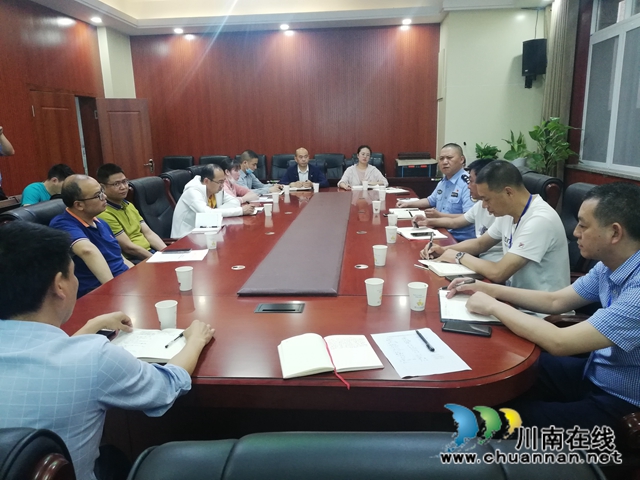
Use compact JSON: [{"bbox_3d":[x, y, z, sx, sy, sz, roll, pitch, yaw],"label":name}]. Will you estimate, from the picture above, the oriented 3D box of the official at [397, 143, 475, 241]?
[{"bbox_3d":[1.069,-0.189,4.349,0.780,1.270,0.570,-10,15,-35],"label":"official"}]

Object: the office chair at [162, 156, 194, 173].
[{"bbox_3d":[-2.265,-0.841,8.163,0.580,1.030,0.650,0,13,5],"label":"office chair"}]

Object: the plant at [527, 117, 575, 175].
[{"bbox_3d":[2.591,-0.562,5.414,0.580,1.500,0.580,0,12,5],"label":"plant"}]

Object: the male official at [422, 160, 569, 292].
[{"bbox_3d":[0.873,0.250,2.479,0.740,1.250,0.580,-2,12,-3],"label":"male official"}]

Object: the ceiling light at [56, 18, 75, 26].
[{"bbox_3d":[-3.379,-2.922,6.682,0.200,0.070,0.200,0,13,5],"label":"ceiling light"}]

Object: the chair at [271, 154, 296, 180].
[{"bbox_3d":[-0.459,-0.747,7.579,0.580,1.080,0.640,0,12,5],"label":"chair"}]

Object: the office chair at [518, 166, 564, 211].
[{"bbox_3d":[1.471,-0.003,4.006,0.680,1.040,0.620,0,13,5],"label":"office chair"}]

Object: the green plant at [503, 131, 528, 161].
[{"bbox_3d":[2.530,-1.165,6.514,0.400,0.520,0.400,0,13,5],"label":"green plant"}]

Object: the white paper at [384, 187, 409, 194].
[{"bbox_3d":[0.838,-0.551,5.511,0.280,0.015,0.260,0,12,5],"label":"white paper"}]

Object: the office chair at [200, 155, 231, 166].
[{"bbox_3d":[-1.524,-0.731,7.671,0.580,1.060,0.640,0,12,5],"label":"office chair"}]

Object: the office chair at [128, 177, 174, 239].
[{"bbox_3d":[-1.187,-0.026,4.375,0.680,1.030,0.620,2,13,14],"label":"office chair"}]

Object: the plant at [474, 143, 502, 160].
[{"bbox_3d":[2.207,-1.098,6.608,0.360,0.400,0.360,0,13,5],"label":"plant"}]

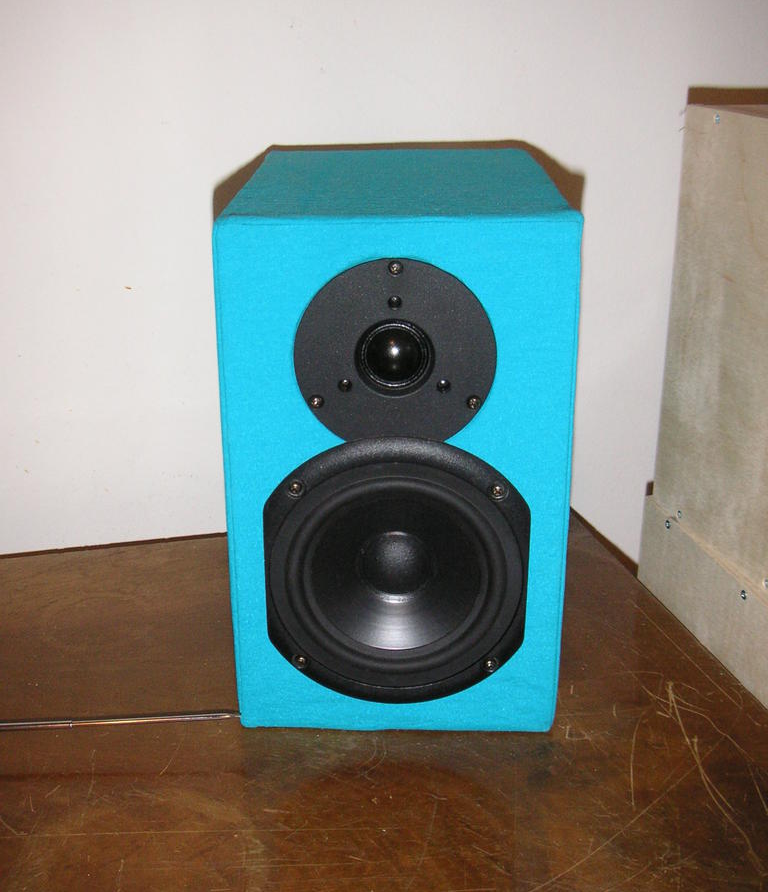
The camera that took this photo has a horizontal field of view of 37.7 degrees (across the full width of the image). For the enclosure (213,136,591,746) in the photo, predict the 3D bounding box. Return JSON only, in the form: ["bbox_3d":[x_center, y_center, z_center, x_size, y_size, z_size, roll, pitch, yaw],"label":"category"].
[{"bbox_3d":[0.008,-0.019,0.678,0.170,0.281,0.244,0,22,1],"label":"enclosure"}]

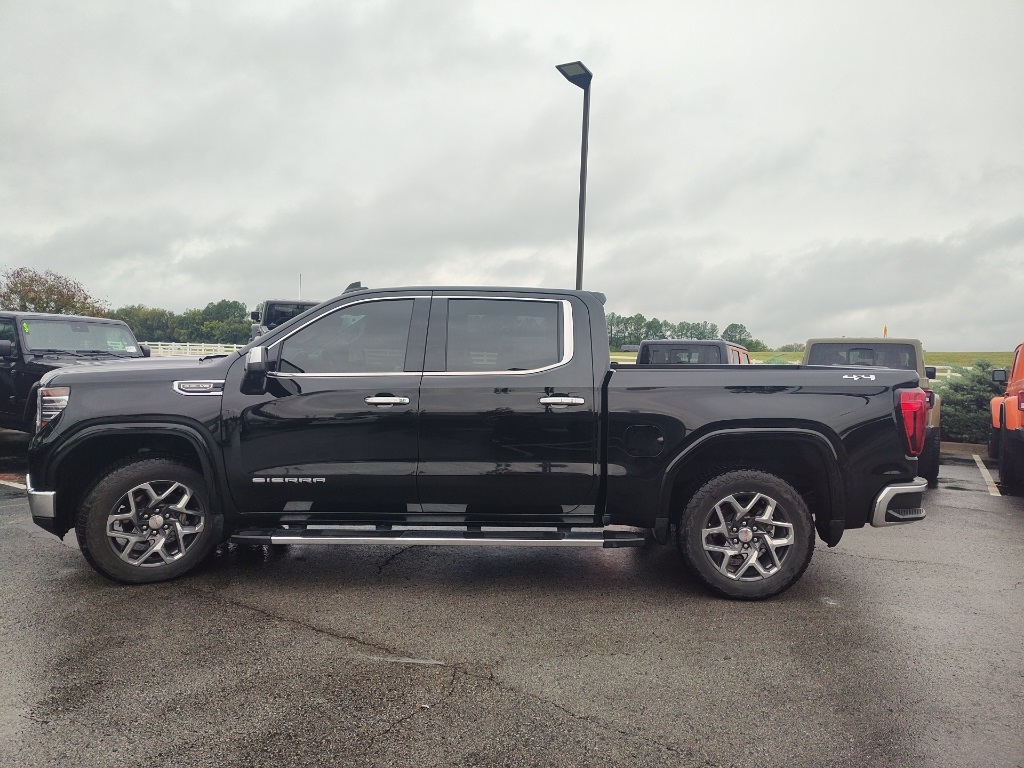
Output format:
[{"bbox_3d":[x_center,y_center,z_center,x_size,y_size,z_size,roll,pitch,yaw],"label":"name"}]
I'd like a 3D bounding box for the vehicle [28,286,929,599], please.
[{"bbox_3d":[-0.273,0.298,5.204,5.890,1.970,2.120,1,2,0],"label":"vehicle"}]

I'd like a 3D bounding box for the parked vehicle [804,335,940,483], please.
[{"bbox_3d":[5.239,0.302,10.234,1.900,1.890,5.450,2,2,28],"label":"parked vehicle"}]

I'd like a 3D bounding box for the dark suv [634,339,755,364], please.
[{"bbox_3d":[3.072,0.220,11.309,1.900,1.880,5.450,2,2,28],"label":"dark suv"}]

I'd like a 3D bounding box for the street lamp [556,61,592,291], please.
[{"bbox_3d":[1.481,-3.091,15.594,0.550,8.150,0.950,2,2,29],"label":"street lamp"}]

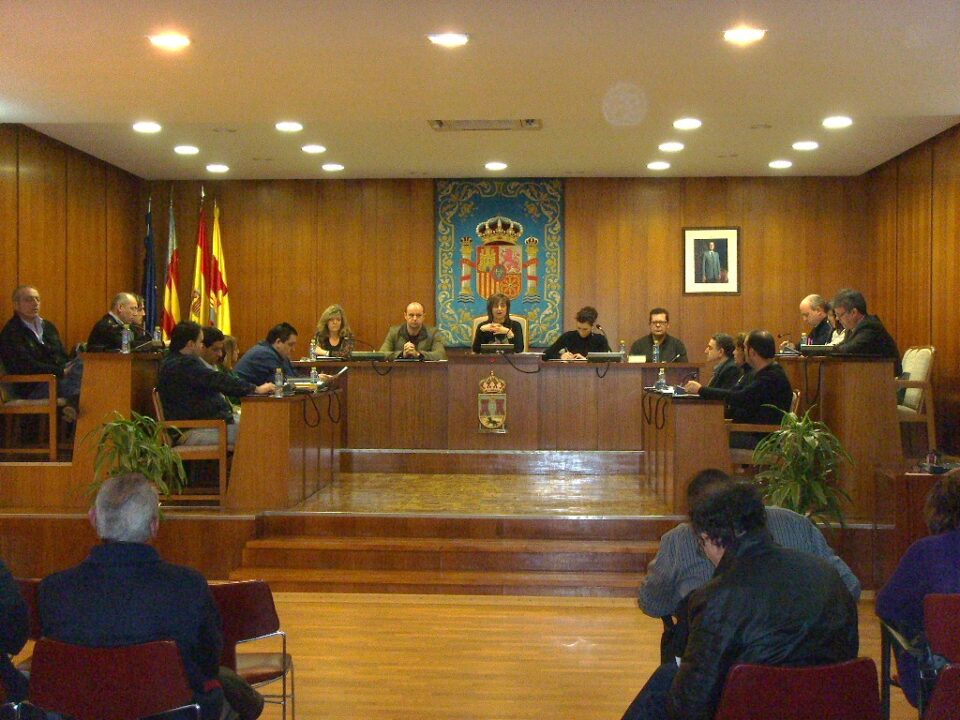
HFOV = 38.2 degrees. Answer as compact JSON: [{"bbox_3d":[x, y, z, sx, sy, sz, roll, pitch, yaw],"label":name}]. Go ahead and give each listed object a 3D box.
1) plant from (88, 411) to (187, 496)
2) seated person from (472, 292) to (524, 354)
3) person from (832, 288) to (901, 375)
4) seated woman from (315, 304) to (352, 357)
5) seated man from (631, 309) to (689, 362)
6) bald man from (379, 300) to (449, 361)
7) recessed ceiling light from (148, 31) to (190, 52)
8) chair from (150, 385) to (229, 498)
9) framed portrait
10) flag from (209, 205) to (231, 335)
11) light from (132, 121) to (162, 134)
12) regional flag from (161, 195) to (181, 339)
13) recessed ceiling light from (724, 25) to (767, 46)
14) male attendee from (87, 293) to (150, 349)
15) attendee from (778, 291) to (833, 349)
[{"bbox_3d":[-2.323,0.705,9.350,0.680,0.800,0.660,0,0,3],"label":"plant"},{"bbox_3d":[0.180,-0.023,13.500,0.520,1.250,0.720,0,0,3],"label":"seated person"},{"bbox_3d":[2.801,0.099,10.050,0.740,1.220,0.540,0,0,3],"label":"person"},{"bbox_3d":[-1.390,0.136,13.250,0.460,1.330,0.750,0,0,3],"label":"seated woman"},{"bbox_3d":[1.706,0.155,13.250,0.560,1.310,0.770,0,0,3],"label":"seated man"},{"bbox_3d":[-0.633,0.125,13.200,0.620,1.350,0.800,0,0,3],"label":"bald man"},{"bbox_3d":[-1.568,-1.608,7.000,0.215,0.060,0.215,0,0,3],"label":"recessed ceiling light"},{"bbox_3d":[-2.070,0.616,10.000,0.550,0.835,0.570,0,0,3],"label":"chair"},{"bbox_3d":[2.471,-1.057,14.800,0.620,0.730,0.040,0,0,3],"label":"framed portrait"},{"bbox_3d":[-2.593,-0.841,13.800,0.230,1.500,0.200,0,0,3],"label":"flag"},{"bbox_3d":[-2.770,-1.937,11.550,0.235,0.060,0.235,0,0,3],"label":"light"},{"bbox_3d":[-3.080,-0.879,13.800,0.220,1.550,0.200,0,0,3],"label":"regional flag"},{"bbox_3d":[1.309,-1.603,6.850,0.215,0.060,0.215,0,0,3],"label":"recessed ceiling light"},{"bbox_3d":[-2.630,0.096,10.700,0.800,1.235,0.520,0,0,3],"label":"male attendee"},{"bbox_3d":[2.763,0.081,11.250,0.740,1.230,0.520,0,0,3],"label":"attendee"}]

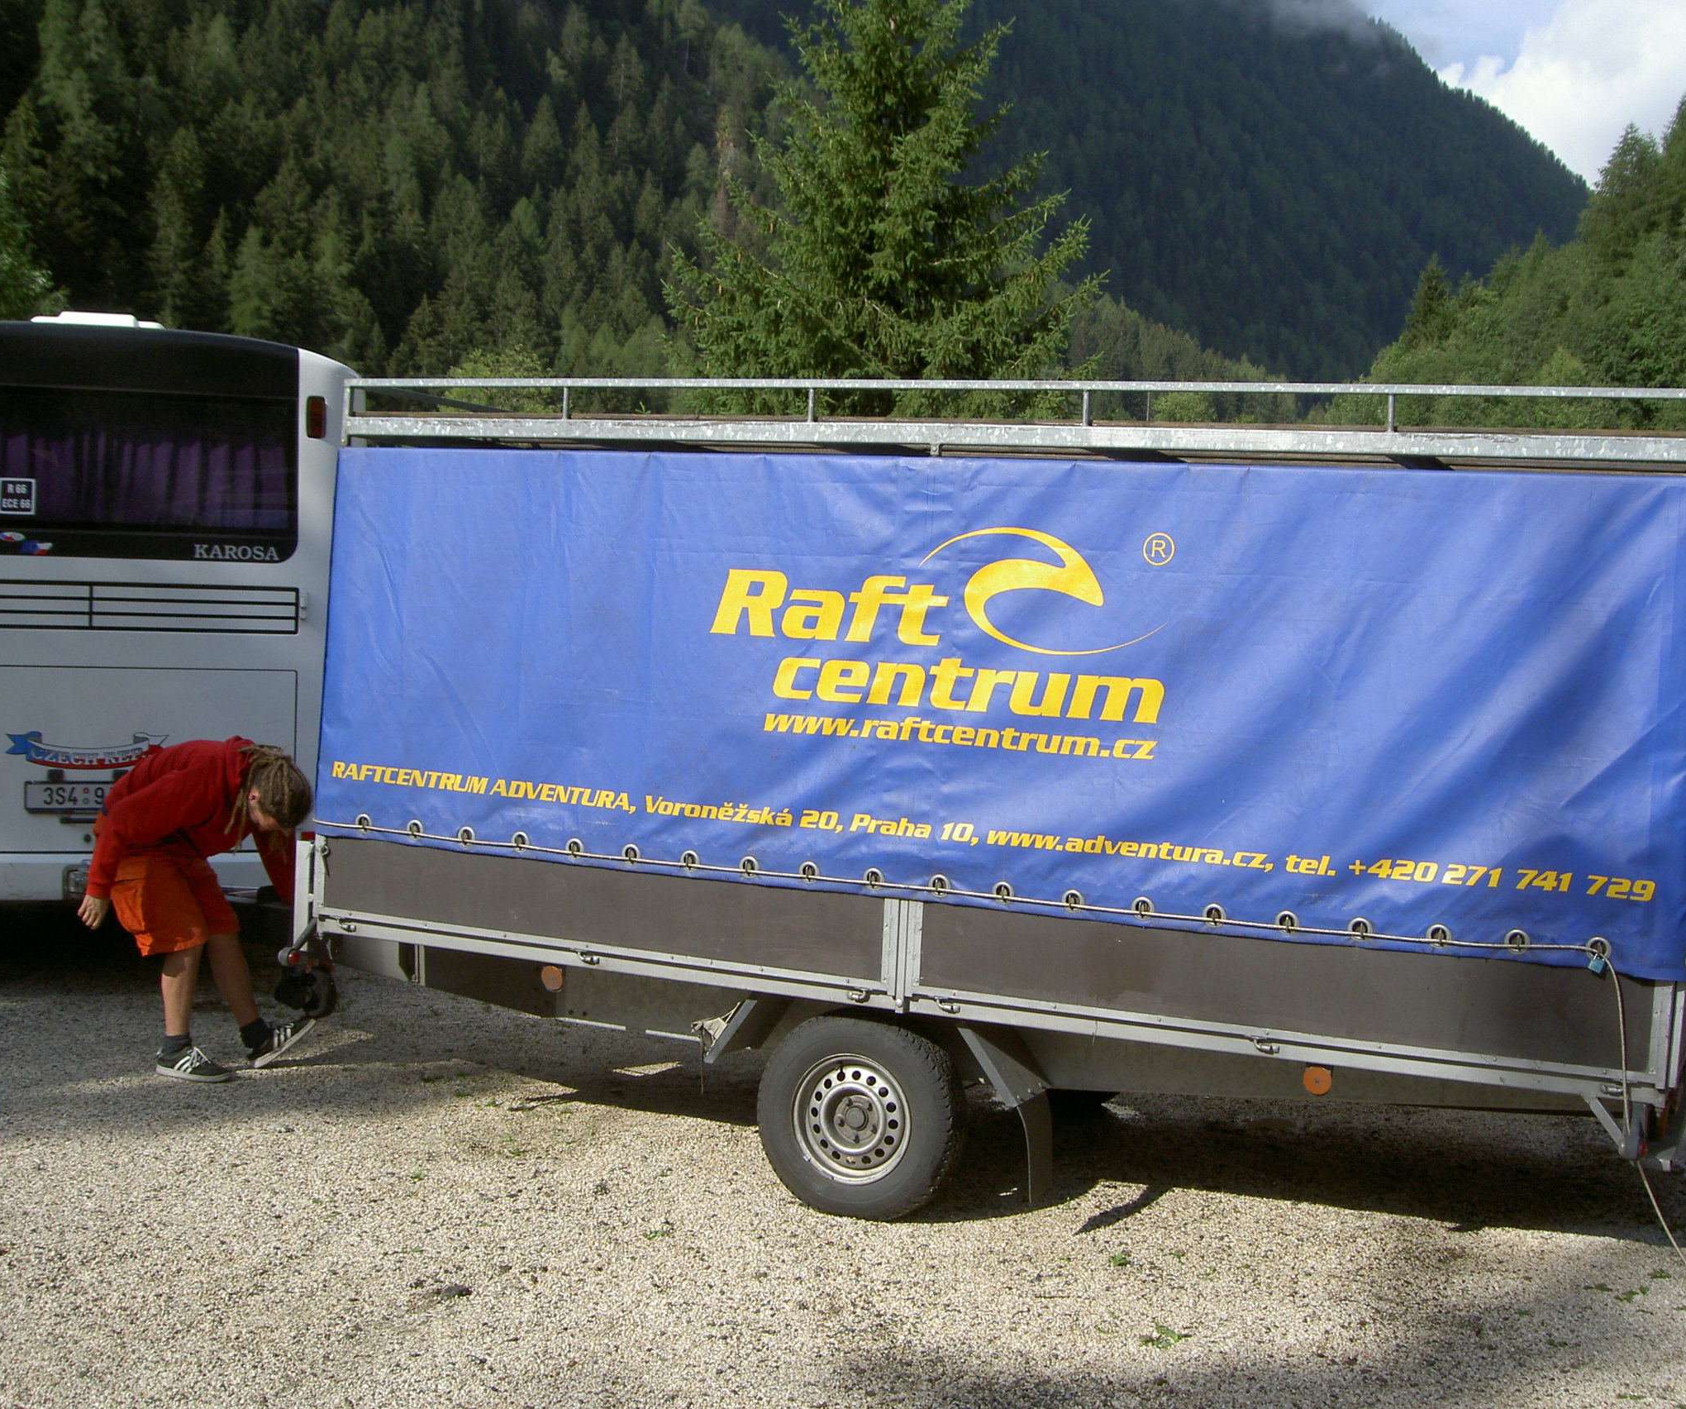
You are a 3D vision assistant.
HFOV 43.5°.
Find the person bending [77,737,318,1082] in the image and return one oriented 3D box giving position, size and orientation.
[{"bbox_3d":[-2.620,0.820,8.580,0.950,1.380,0.600,1,1,3],"label":"person bending"}]

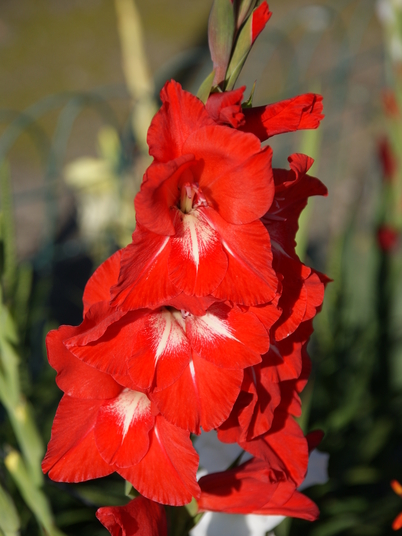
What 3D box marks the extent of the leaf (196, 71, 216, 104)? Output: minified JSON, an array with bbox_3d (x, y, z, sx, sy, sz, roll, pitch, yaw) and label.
[{"bbox_3d":[0.003,-0.091,1.530,0.010,0.019,0.007,5,12,24],"label":"leaf"}]

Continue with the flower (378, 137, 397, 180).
[{"bbox_3d":[0.161,-0.095,2.600,0.016,0.038,0.018,-2,11,-11],"label":"flower"}]

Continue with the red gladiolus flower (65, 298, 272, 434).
[{"bbox_3d":[-0.016,0.046,1.490,0.103,0.078,0.065,1,11,5],"label":"red gladiolus flower"}]

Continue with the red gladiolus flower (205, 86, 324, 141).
[{"bbox_3d":[0.032,-0.079,1.530,0.058,0.027,0.032,5,12,23],"label":"red gladiolus flower"}]

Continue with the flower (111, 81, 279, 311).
[{"bbox_3d":[-0.003,-0.036,1.500,0.084,0.112,0.065,0,11,-2],"label":"flower"}]

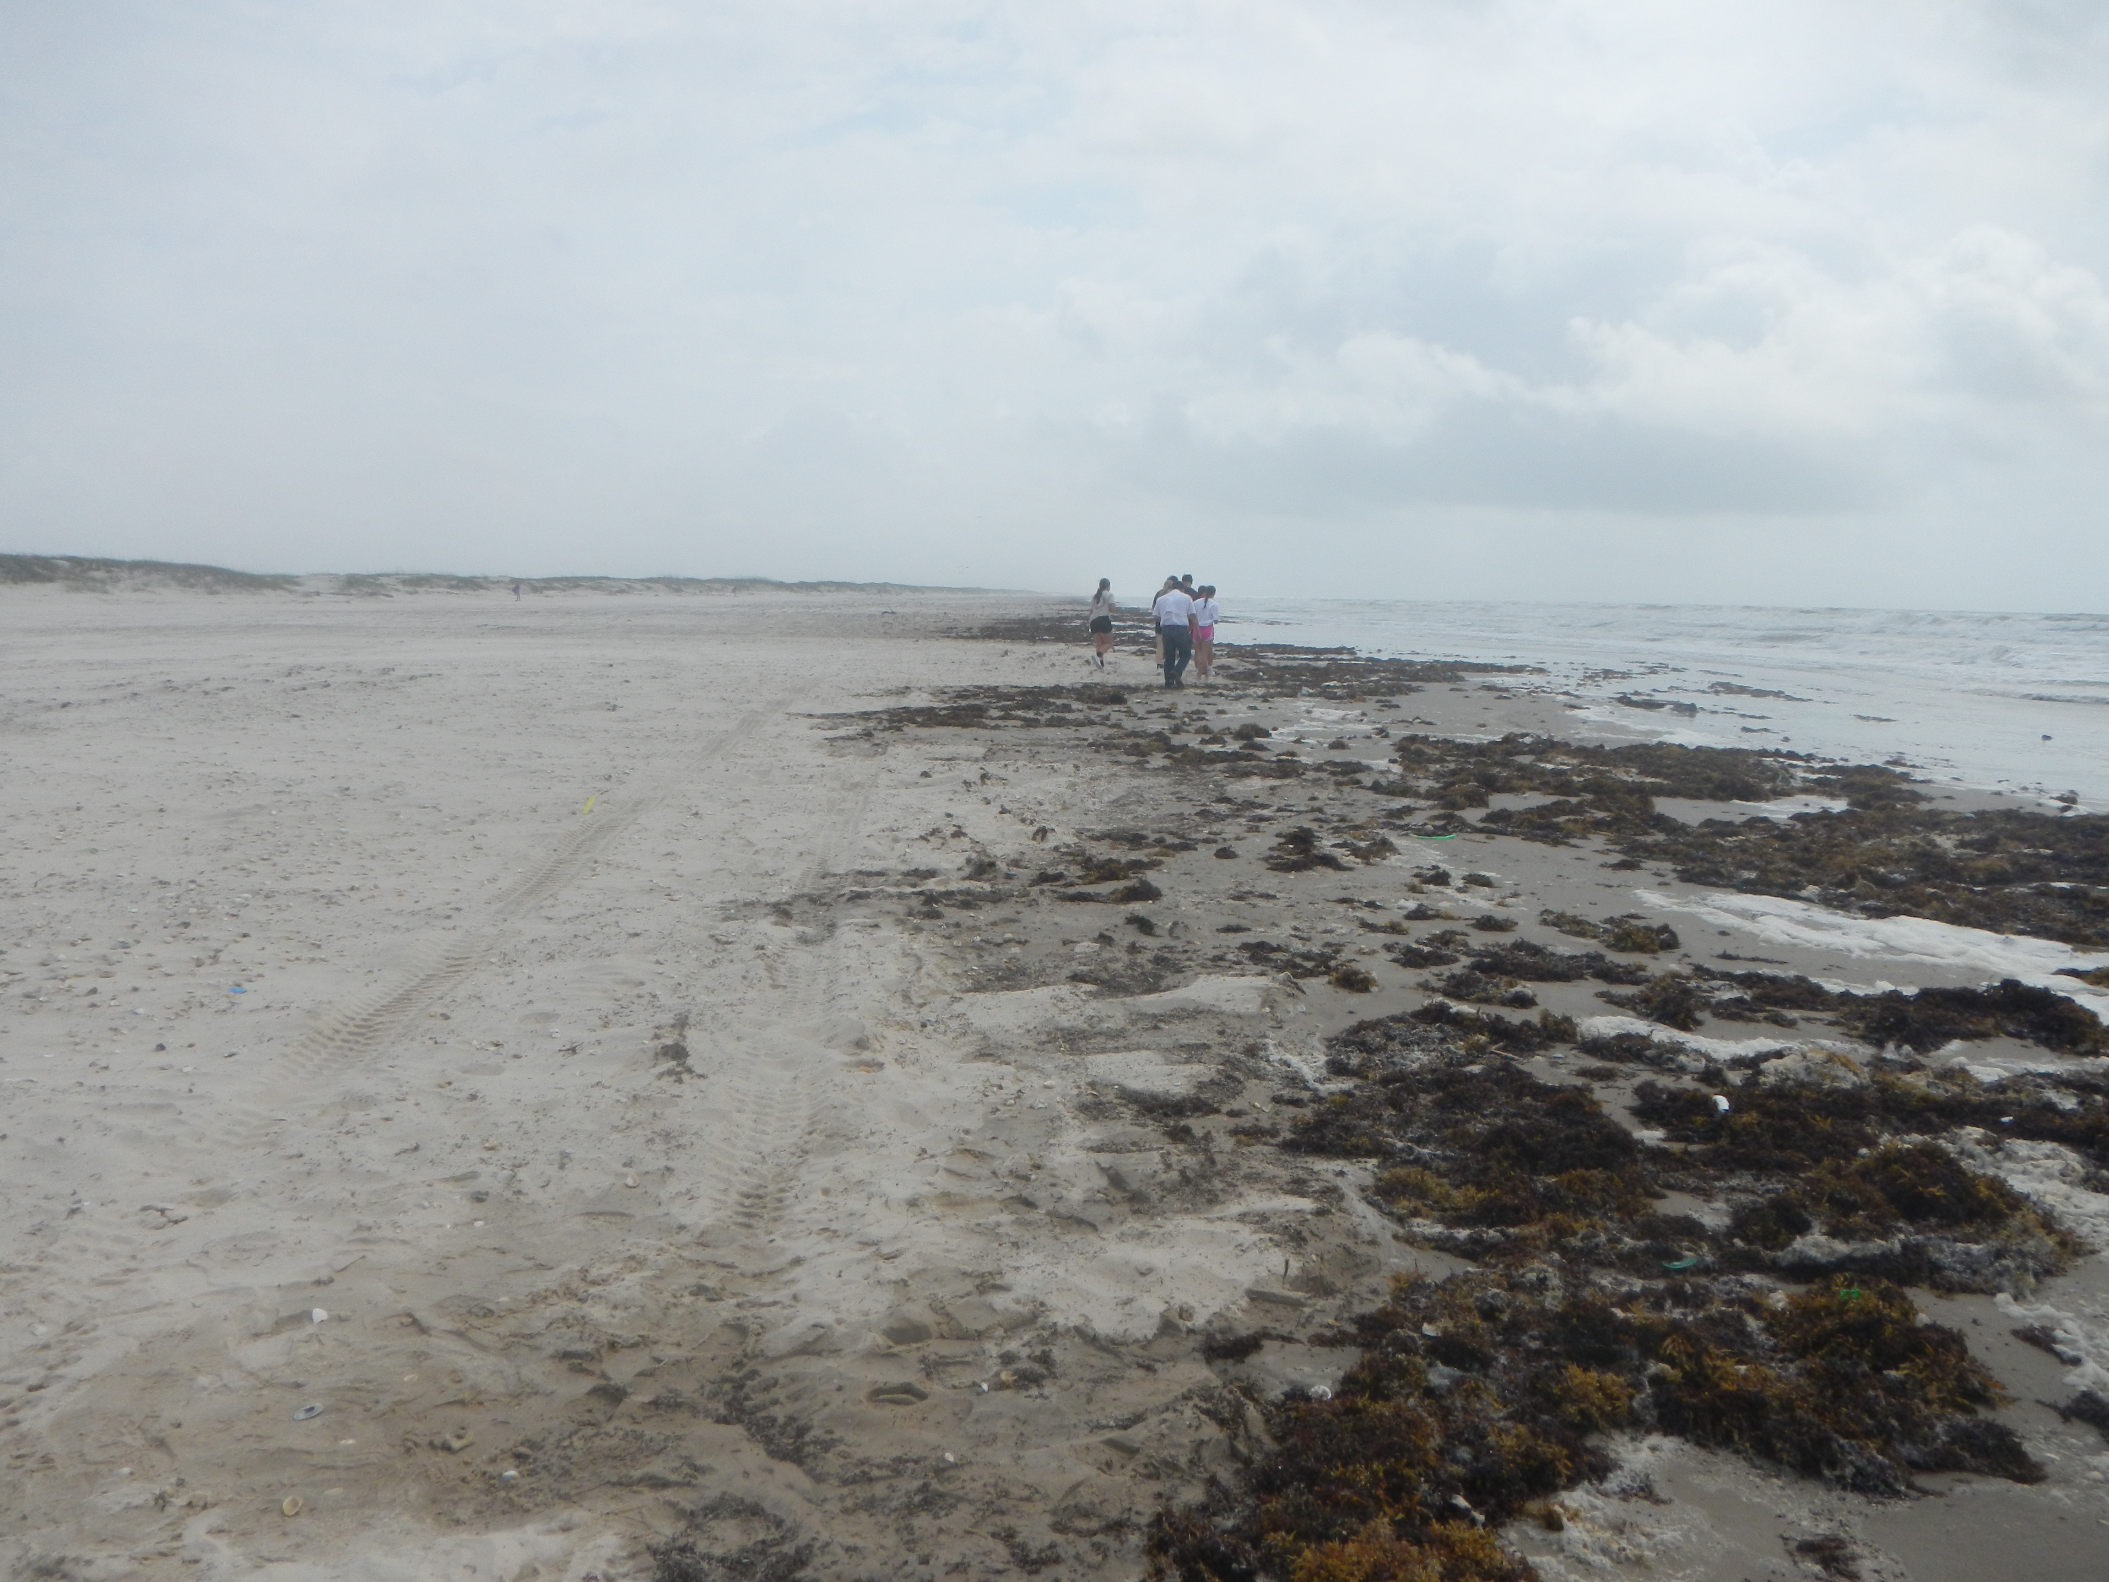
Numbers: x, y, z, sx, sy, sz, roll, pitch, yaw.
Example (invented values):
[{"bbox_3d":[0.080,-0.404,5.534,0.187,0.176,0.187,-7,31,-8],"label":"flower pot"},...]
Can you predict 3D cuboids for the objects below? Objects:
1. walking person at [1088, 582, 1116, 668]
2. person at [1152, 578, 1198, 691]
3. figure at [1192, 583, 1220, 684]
[{"bbox_3d":[0.848,-2.975,30.500,0.430,1.620,0.460,4,7,25],"label":"walking person"},{"bbox_3d":[1.888,-2.428,26.600,0.640,1.640,0.520,1,7,3],"label":"person"},{"bbox_3d":[2.501,-2.583,28.000,0.470,1.570,0.400,2,7,8],"label":"figure"}]

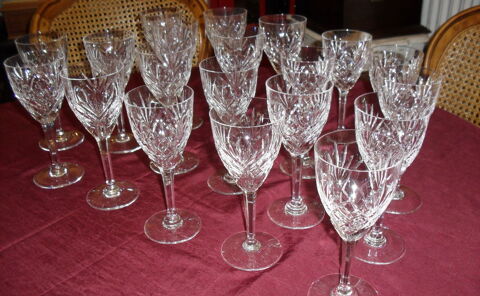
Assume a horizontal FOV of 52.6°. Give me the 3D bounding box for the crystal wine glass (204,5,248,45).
[{"bbox_3d":[-0.024,-0.170,0.939,0.076,0.180,0.076,-2,27,0],"label":"crystal wine glass"}]

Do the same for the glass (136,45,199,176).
[{"bbox_3d":[-0.104,-0.056,0.725,0.076,0.180,0.076,-2,27,0],"label":"glass"}]

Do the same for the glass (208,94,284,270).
[{"bbox_3d":[0.010,0.040,0.529,0.076,0.180,0.076,-2,27,0],"label":"glass"}]

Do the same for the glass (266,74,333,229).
[{"bbox_3d":[0.071,0.005,0.595,0.076,0.180,0.076,-2,27,0],"label":"glass"}]

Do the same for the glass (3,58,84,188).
[{"bbox_3d":[-0.278,-0.039,0.701,0.076,0.180,0.076,-2,27,0],"label":"glass"}]

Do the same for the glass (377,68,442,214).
[{"bbox_3d":[0.205,-0.009,0.622,0.075,0.177,0.075,-1,27,0],"label":"glass"}]

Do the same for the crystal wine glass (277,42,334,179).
[{"bbox_3d":[0.096,-0.050,0.709,0.075,0.177,0.075,-1,27,0],"label":"crystal wine glass"}]

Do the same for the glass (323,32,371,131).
[{"bbox_3d":[0.167,-0.093,0.786,0.076,0.179,0.076,-1,27,0],"label":"glass"}]

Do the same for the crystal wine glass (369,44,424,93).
[{"bbox_3d":[0.218,-0.053,0.709,0.074,0.176,0.074,-1,27,0],"label":"crystal wine glass"}]

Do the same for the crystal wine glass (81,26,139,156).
[{"bbox_3d":[-0.201,-0.091,0.796,0.077,0.183,0.077,-1,27,0],"label":"crystal wine glass"}]

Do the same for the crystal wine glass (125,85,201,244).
[{"bbox_3d":[-0.086,0.019,0.576,0.076,0.180,0.076,-2,27,0],"label":"crystal wine glass"}]

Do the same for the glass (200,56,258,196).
[{"bbox_3d":[-0.012,-0.031,0.670,0.076,0.180,0.076,-2,27,0],"label":"glass"}]

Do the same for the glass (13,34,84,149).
[{"bbox_3d":[-0.312,-0.092,0.808,0.076,0.180,0.076,-2,27,0],"label":"glass"}]

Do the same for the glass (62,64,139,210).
[{"bbox_3d":[-0.180,-0.013,0.645,0.076,0.180,0.076,-2,27,0],"label":"glass"}]

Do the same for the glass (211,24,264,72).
[{"bbox_3d":[0.000,-0.097,0.793,0.079,0.188,0.079,-1,27,0],"label":"glass"}]

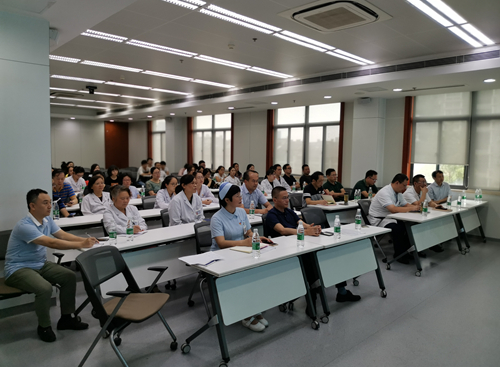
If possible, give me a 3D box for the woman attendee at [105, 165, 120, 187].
[{"bbox_3d":[-2.884,0.252,7.878,0.500,1.250,0.750,-3,7,-40],"label":"woman attendee"}]

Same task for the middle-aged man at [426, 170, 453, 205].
[{"bbox_3d":[3.364,0.441,6.756,0.550,1.310,0.780,-1,5,-21],"label":"middle-aged man"}]

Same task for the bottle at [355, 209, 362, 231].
[{"bbox_3d":[1.199,0.393,4.158,0.066,0.228,0.066,-4,7,-44],"label":"bottle"}]

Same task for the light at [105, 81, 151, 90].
[{"bbox_3d":[-3.016,-2.455,9.379,1.153,0.070,0.269,-4,7,-44],"label":"light"}]

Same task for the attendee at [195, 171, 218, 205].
[{"bbox_3d":[-0.686,0.428,6.122,0.500,1.230,0.740,-4,7,-44],"label":"attendee"}]

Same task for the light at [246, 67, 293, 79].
[{"bbox_3d":[0.424,-2.241,7.563,1.193,0.070,0.253,-4,7,-44],"label":"light"}]

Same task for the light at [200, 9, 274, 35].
[{"bbox_3d":[-0.113,-1.920,4.464,1.110,0.060,0.085,-4,7,-44],"label":"light"}]

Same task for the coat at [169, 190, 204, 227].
[{"bbox_3d":[-0.747,0.418,4.615,0.520,0.690,0.500,4,6,31],"label":"coat"}]

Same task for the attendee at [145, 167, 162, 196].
[{"bbox_3d":[-1.726,0.355,6.962,0.780,1.280,0.480,5,7,41],"label":"attendee"}]

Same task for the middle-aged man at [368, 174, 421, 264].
[{"bbox_3d":[2.171,0.517,5.648,0.850,1.310,0.600,6,7,43],"label":"middle-aged man"}]

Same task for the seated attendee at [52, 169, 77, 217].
[{"bbox_3d":[-2.402,0.507,4.799,0.820,1.340,0.540,5,7,41],"label":"seated attendee"}]

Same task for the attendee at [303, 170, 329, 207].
[{"bbox_3d":[1.220,0.437,6.433,0.800,1.280,0.520,5,7,41],"label":"attendee"}]

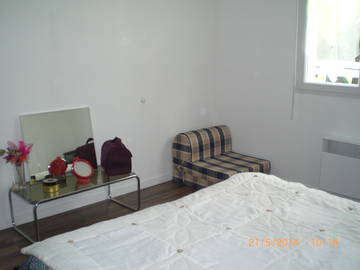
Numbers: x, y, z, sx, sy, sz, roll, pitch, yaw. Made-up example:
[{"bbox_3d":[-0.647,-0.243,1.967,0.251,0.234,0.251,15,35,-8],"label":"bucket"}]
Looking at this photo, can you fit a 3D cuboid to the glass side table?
[{"bbox_3d":[-0.966,0.626,3.743,1.057,0.382,0.550,-11,15,-42],"label":"glass side table"}]

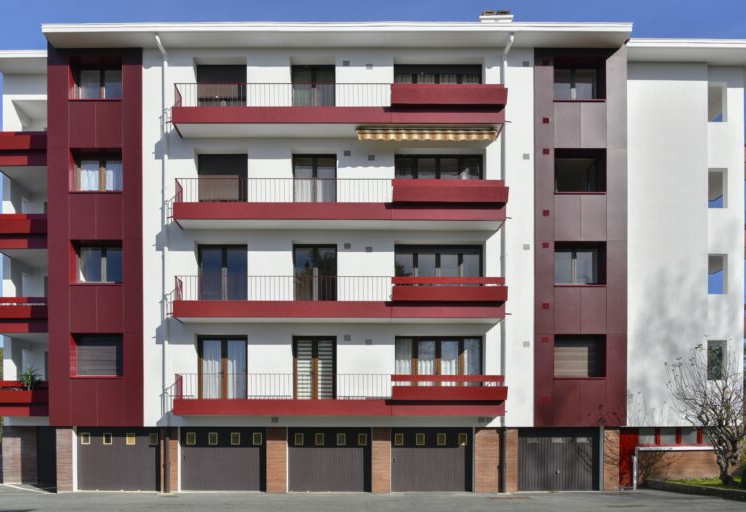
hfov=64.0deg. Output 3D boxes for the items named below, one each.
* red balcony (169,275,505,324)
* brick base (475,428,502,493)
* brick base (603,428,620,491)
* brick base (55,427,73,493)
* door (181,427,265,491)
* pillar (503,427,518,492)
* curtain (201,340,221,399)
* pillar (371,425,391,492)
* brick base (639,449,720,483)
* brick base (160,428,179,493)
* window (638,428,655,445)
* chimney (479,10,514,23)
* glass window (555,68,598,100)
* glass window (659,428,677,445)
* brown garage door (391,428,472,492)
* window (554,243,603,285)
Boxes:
[{"bbox_3d":[-0.967,1.199,17.250,9.420,1.240,1.200,0,0,0],"label":"red balcony"},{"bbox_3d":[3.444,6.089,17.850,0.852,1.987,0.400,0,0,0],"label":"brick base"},{"bbox_3d":[7.318,6.233,18.475,0.550,1.925,0.450,0,0,0],"label":"brick base"},{"bbox_3d":[-9.212,6.111,17.850,0.523,1.942,0.380,0,0,0],"label":"brick base"},{"bbox_3d":[-4.500,6.110,17.980,2.559,1.957,0.120,0,0,0],"label":"door"},{"bbox_3d":[4.201,6.241,18.460,0.428,1.971,0.420,0,0,0],"label":"pillar"},{"bbox_3d":[-5.083,3.596,18.800,0.629,1.904,0.120,0,0,0],"label":"curtain"},{"bbox_3d":[0.261,6.089,17.850,0.583,1.987,0.350,0,0,0],"label":"pillar"},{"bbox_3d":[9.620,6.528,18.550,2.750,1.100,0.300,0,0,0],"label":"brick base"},{"bbox_3d":[-6.218,6.241,18.475,0.611,1.971,0.450,0,0,0],"label":"brick base"},{"bbox_3d":[8.746,5.772,19.100,0.560,0.510,0.060,0,0,0],"label":"window"},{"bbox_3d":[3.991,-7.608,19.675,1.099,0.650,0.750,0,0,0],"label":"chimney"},{"bbox_3d":[6.354,-5.367,18.650,1.436,1.100,0.150,0,0,0],"label":"glass window"},{"bbox_3d":[9.449,5.772,19.100,0.560,0.510,0.060,0,0,0],"label":"glass window"},{"bbox_3d":[1.788,6.182,18.100,2.460,1.960,0.100,0,0,0],"label":"brown garage door"},{"bbox_3d":[6.187,0.279,18.050,1.556,1.254,0.150,0,0,0],"label":"window"}]

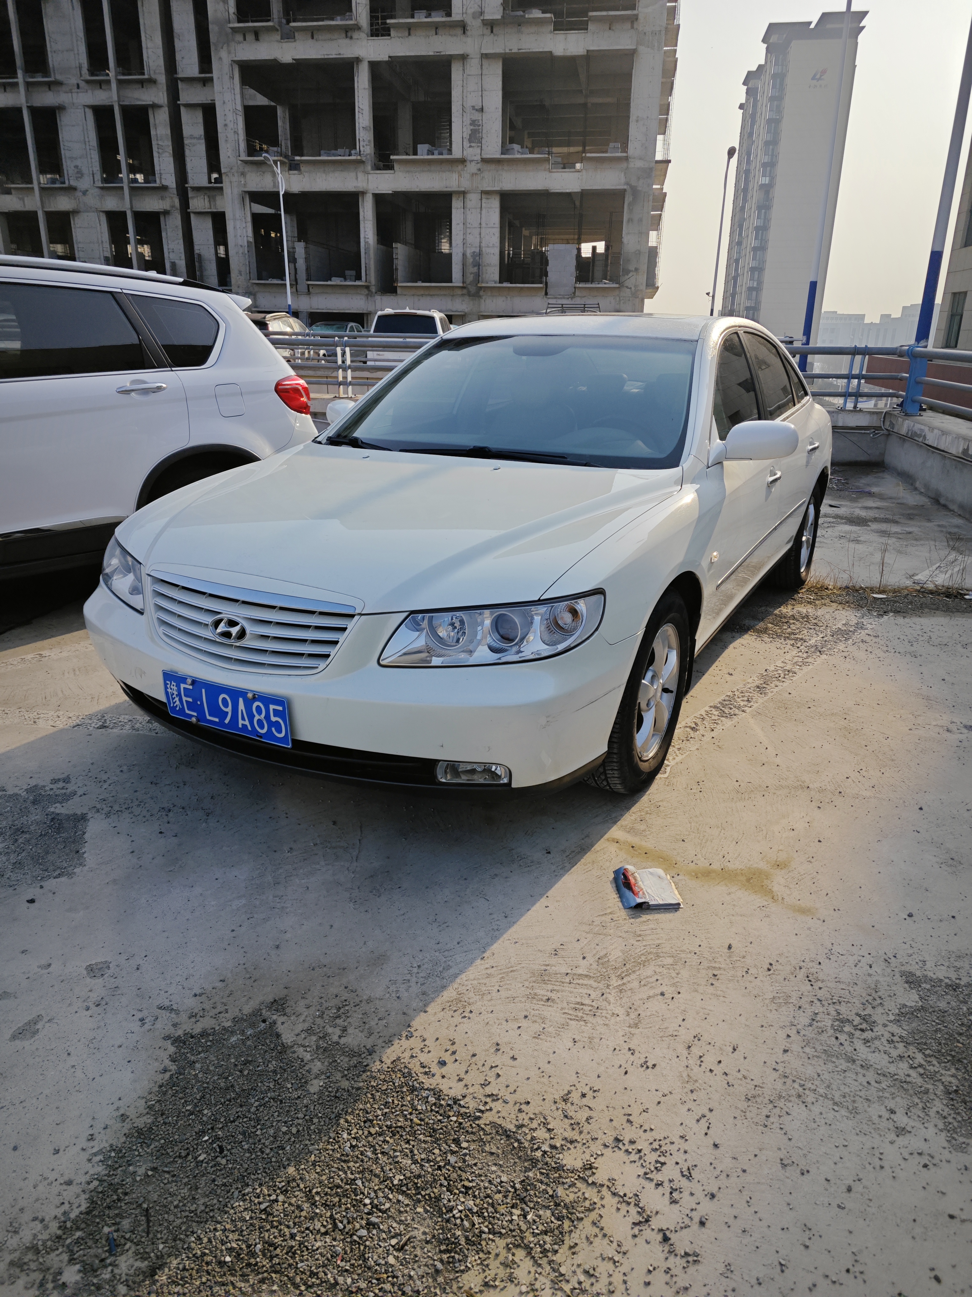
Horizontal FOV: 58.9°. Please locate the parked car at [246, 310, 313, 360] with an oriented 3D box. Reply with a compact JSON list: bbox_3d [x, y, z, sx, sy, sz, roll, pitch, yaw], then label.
[{"bbox_3d":[-5.616,-7.482,21.672,1.820,1.690,4.500,2,20,3],"label":"parked car"}]

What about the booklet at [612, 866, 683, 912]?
[{"bbox_3d":[0.433,0.639,2.319,0.155,0.028,0.160,-1,20,-3],"label":"booklet"}]

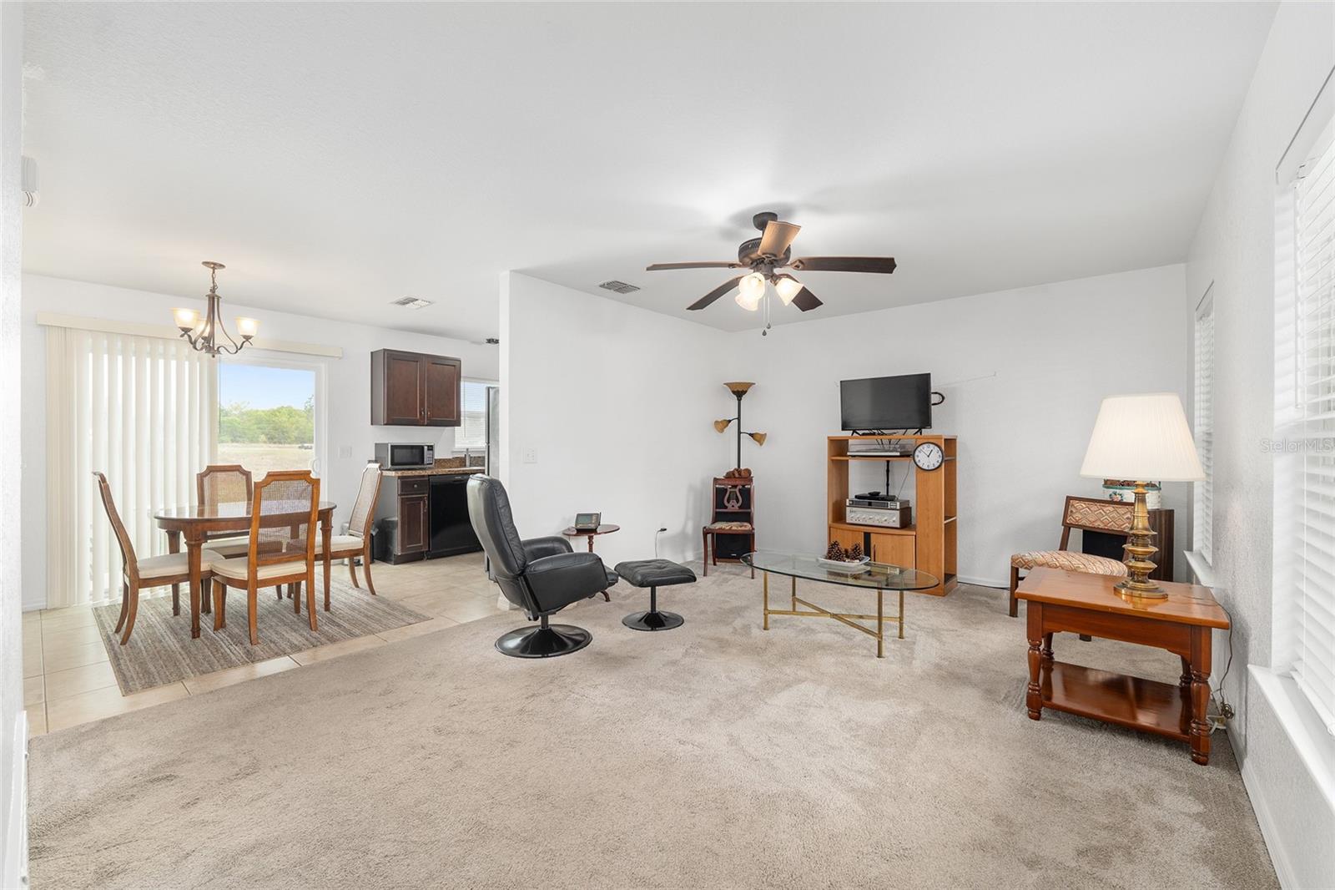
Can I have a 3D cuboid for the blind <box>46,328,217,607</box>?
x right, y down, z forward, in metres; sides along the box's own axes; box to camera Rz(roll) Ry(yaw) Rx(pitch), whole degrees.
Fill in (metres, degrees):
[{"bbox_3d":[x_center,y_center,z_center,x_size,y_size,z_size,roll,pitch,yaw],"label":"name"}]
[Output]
[{"bbox_3d":[-4.204,0.167,4.131,0.090,2.040,0.960,0,1,41],"label":"blind"}]

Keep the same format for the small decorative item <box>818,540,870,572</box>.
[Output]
[{"bbox_3d":[1.150,0.692,3.365,0.280,0.160,0.200,0,0,41],"label":"small decorative item"}]

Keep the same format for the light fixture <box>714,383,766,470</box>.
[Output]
[{"bbox_3d":[0.759,0.259,5.472,0.540,1.824,0.360,0,0,8],"label":"light fixture"}]

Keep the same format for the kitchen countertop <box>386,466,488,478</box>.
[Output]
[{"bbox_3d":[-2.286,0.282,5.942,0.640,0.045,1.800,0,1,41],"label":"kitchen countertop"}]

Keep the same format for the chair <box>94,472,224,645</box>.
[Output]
[{"bbox_3d":[-3.260,0.684,3.359,0.510,1.030,0.580,0,1,41],"label":"chair"}]

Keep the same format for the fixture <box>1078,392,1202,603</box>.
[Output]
[{"bbox_3d":[2.055,0.217,2.260,0.395,0.860,0.395,0,0,41],"label":"fixture"}]

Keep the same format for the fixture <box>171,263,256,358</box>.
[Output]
[{"bbox_3d":[-3.132,-0.925,3.584,0.490,0.635,0.490,0,1,41],"label":"fixture"}]

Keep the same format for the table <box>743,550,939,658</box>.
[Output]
[{"bbox_3d":[1.025,0.974,3.255,1.250,0.415,0.700,0,0,41],"label":"table"}]

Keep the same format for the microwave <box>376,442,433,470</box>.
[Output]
[{"bbox_3d":[-2.745,0.126,5.435,0.360,0.265,0.455,0,1,41],"label":"microwave"}]

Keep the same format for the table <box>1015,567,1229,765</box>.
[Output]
[{"bbox_3d":[1.953,0.914,2.273,0.635,0.550,0.620,0,1,41],"label":"table"}]

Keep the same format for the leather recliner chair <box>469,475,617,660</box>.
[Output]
[{"bbox_3d":[-0.763,0.677,3.148,0.840,1.030,0.780,0,0,-28],"label":"leather recliner chair"}]

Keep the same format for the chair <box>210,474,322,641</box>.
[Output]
[{"bbox_3d":[-2.550,0.678,3.365,0.590,1.035,0.510,0,0,38],"label":"chair"}]

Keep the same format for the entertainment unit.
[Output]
[{"bbox_3d":[1.929,0.552,4.492,0.950,1.255,0.425,0,0,41],"label":"entertainment unit"}]

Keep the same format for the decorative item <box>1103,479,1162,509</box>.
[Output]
[{"bbox_3d":[3.200,0.322,3.580,0.170,0.220,0.260,0,0,-18],"label":"decorative item"}]

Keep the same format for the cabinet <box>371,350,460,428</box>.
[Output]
[{"bbox_3d":[-2.620,-0.556,5.434,0.325,0.755,0.770,0,0,41],"label":"cabinet"}]

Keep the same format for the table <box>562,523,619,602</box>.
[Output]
[{"bbox_3d":[-0.591,0.915,4.020,0.380,0.525,0.500,0,0,41],"label":"table"}]

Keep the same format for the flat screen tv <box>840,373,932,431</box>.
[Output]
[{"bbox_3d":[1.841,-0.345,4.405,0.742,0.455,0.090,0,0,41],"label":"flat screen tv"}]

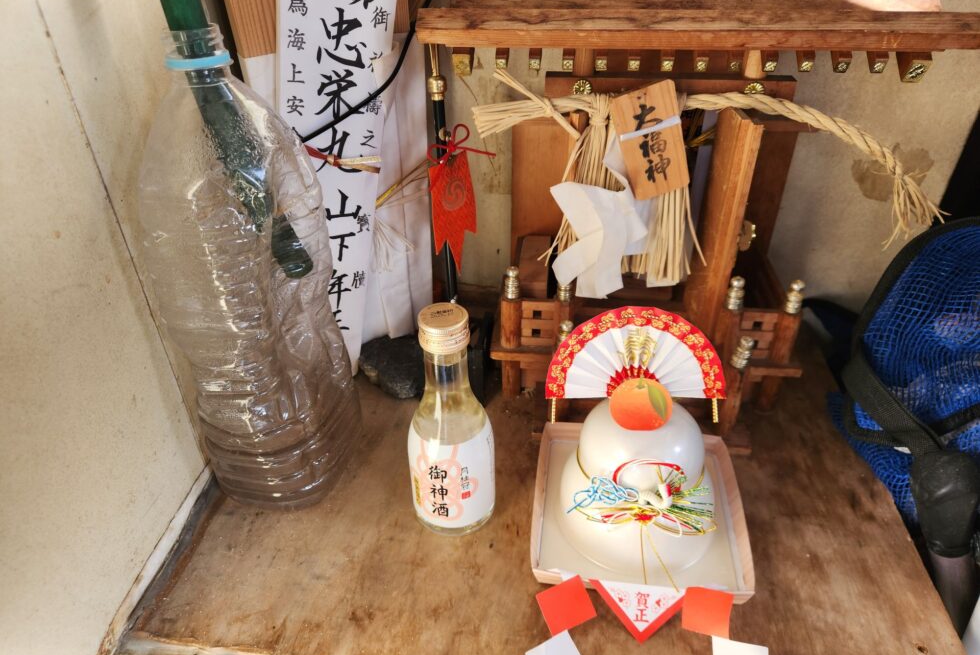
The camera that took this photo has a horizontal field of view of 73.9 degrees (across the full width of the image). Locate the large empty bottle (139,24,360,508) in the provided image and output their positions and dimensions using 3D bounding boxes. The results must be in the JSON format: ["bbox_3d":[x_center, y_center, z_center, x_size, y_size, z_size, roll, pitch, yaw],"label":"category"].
[{"bbox_3d":[-0.153,-0.024,0.415,0.109,0.305,0.102,-4,34,-8],"label":"large empty bottle"}]

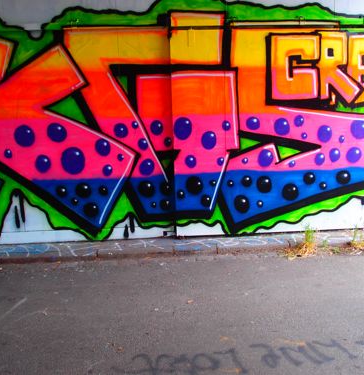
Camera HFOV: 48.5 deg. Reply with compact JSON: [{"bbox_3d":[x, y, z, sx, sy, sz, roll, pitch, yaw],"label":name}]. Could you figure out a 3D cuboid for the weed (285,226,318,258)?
[{"bbox_3d":[1.430,0.644,4.891,0.340,0.320,0.270,-2,9,-4],"label":"weed"}]

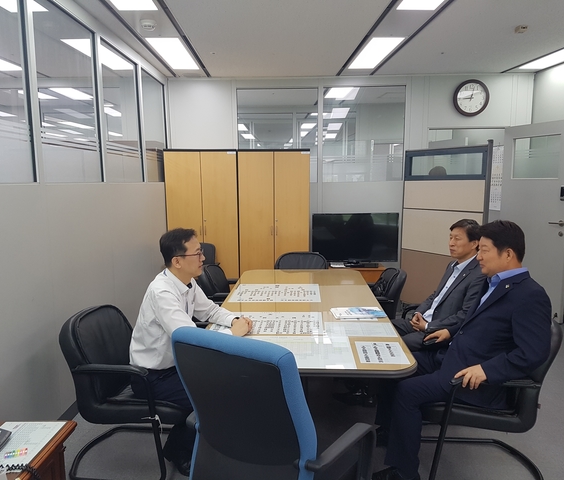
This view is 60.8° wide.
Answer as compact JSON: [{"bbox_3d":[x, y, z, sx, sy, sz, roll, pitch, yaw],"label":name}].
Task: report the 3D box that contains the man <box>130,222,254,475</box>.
[{"bbox_3d":[-0.461,0.573,2.578,0.680,1.270,0.550,1,8,10],"label":"man"}]

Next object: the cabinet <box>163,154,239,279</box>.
[{"bbox_3d":[-0.872,-0.104,5.552,0.800,1.830,0.400,0,8,2],"label":"cabinet"}]

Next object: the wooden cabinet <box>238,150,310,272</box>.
[{"bbox_3d":[-0.077,-0.137,5.509,0.776,1.762,0.400,-1,8,-1],"label":"wooden cabinet"}]

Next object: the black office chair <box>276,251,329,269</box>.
[{"bbox_3d":[0.180,0.543,4.397,0.580,0.840,0.630,0,8,2],"label":"black office chair"}]

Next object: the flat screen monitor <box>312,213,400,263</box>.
[{"bbox_3d":[0.803,-0.030,5.306,0.980,0.570,0.070,0,8,1],"label":"flat screen monitor"}]

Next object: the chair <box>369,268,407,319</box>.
[{"bbox_3d":[0.686,0.625,3.762,0.620,0.840,0.580,-1,8,-3],"label":"chair"}]

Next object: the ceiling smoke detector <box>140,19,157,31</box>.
[{"bbox_3d":[-0.929,-1.498,3.347,0.110,0.055,0.110,-1,8,-1],"label":"ceiling smoke detector"}]

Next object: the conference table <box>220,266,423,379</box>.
[{"bbox_3d":[0.114,0.754,2.996,0.967,0.730,1.997,0,8,2],"label":"conference table"}]

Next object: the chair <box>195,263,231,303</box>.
[{"bbox_3d":[-0.378,0.606,3.952,0.620,0.840,0.580,1,8,12],"label":"chair"}]

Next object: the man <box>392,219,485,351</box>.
[{"bbox_3d":[1.030,0.497,3.076,0.720,1.270,0.560,-2,8,-10],"label":"man"}]

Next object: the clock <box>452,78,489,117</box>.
[{"bbox_3d":[2.155,-1.612,5.457,0.410,0.410,0.050,0,8,2],"label":"clock"}]

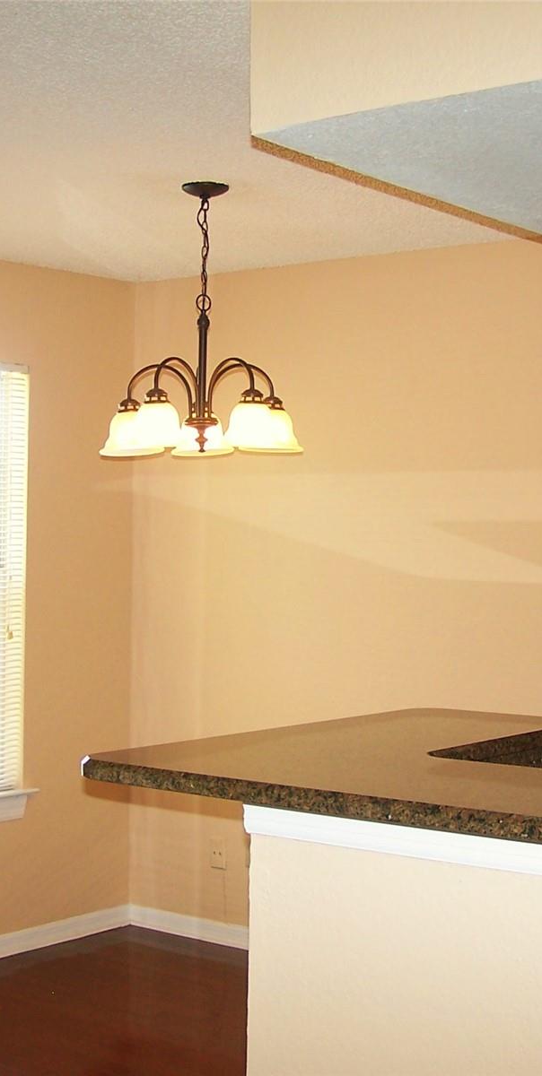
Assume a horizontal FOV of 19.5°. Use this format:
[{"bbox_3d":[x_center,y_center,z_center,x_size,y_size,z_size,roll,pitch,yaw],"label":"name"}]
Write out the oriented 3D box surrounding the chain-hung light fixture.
[{"bbox_3d":[-0.187,-0.608,4.389,0.585,0.735,0.580,0,0,0],"label":"chain-hung light fixture"}]

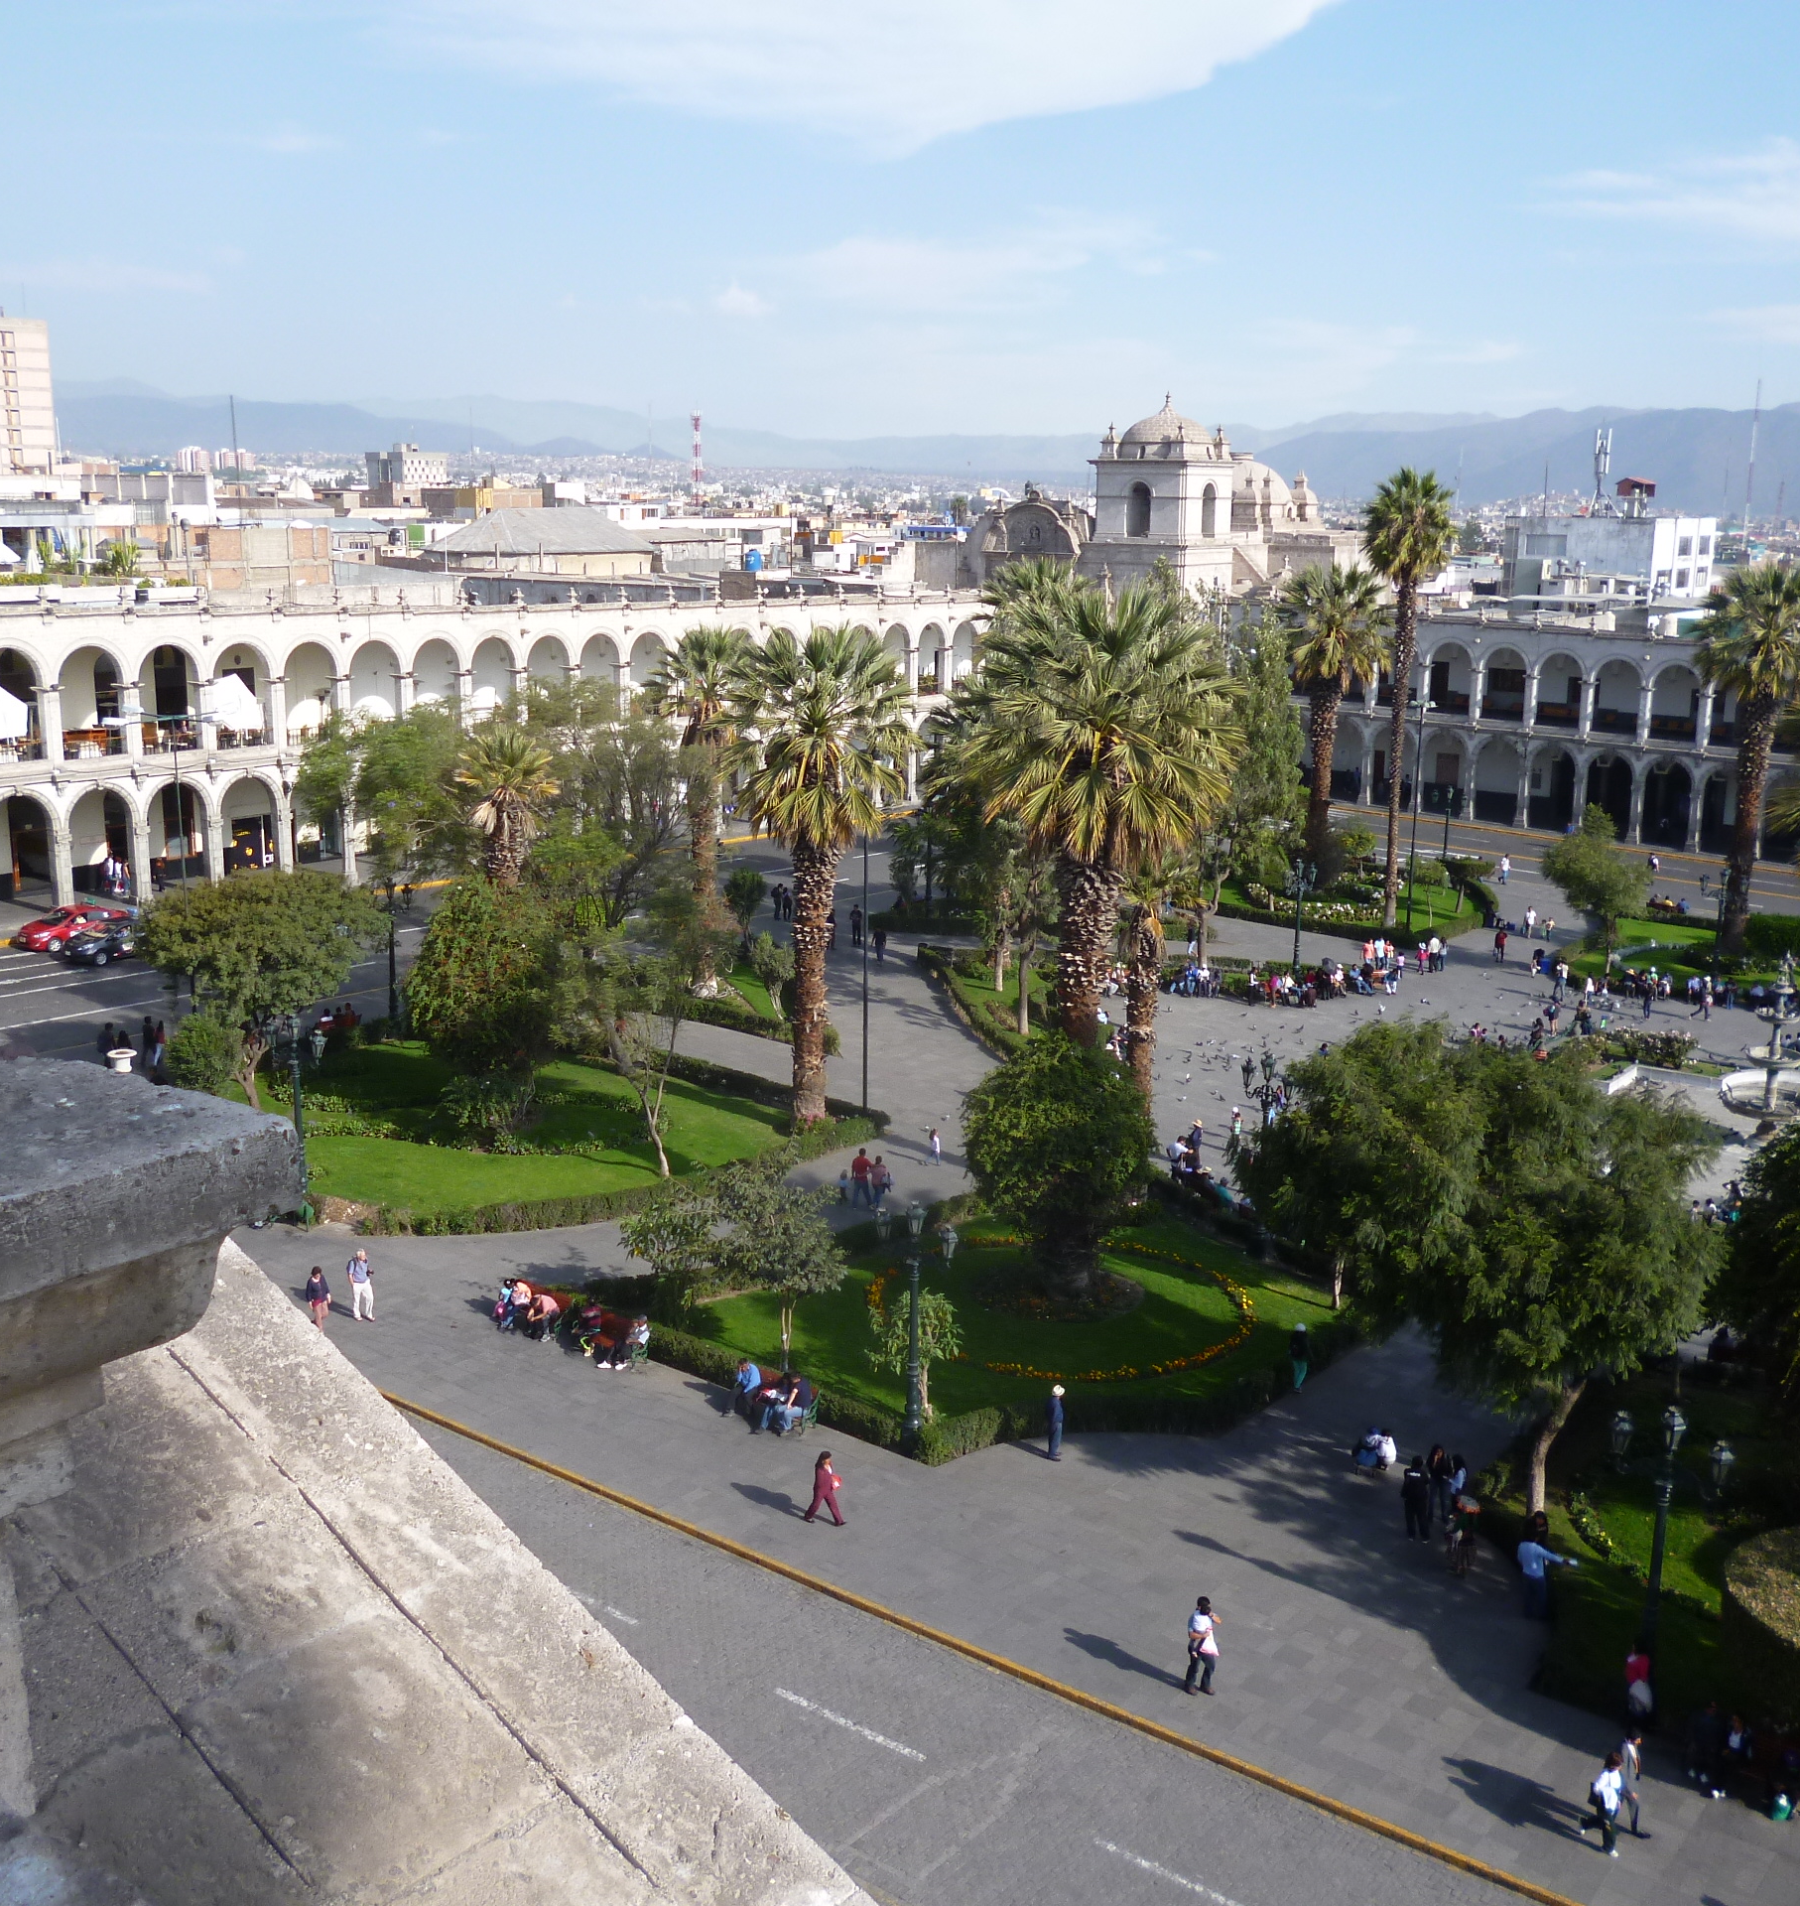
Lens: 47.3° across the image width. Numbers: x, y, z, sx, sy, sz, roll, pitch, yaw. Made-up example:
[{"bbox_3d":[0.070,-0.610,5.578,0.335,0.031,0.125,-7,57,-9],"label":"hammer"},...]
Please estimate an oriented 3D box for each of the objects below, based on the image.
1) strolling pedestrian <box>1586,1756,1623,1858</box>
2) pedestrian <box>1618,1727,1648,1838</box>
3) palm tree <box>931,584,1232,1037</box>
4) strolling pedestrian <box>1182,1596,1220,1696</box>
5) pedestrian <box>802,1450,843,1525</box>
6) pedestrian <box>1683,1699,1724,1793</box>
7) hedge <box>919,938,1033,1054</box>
[{"bbox_3d":[10.149,12.112,29.505,0.720,1.570,0.550,11,16,42],"label":"strolling pedestrian"},{"bbox_3d":[10.724,12.004,29.858,0.680,1.700,0.500,8,14,33],"label":"pedestrian"},{"bbox_3d":[4.818,-0.173,50.656,6.709,17.914,6.374,2,12,5],"label":"palm tree"},{"bbox_3d":[5.127,11.666,34.668,0.500,1.780,0.550,11,15,40],"label":"strolling pedestrian"},{"bbox_3d":[-1.456,10.326,39.773,0.720,1.513,0.480,5,12,20],"label":"pedestrian"},{"bbox_3d":[12.185,11.920,31.098,0.520,1.520,0.420,5,13,21],"label":"pedestrian"},{"bbox_3d":[2.785,1.719,82.070,1.150,0.900,17.090,1,12,-11],"label":"hedge"}]

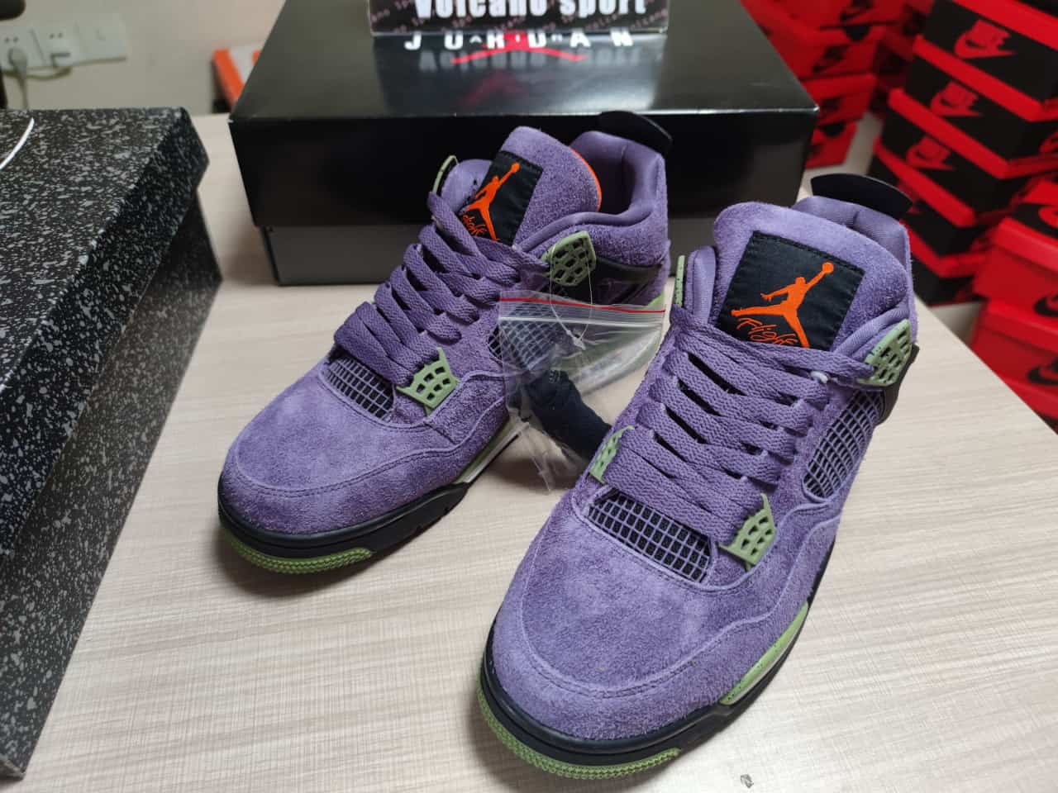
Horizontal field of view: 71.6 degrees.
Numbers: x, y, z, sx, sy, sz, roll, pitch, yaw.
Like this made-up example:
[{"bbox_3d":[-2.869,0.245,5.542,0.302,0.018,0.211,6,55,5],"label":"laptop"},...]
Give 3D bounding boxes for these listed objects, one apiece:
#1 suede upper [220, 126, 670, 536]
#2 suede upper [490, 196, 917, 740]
[{"bbox_3d":[-0.032,-0.049,0.395,0.113,0.149,0.295,31,52,27],"label":"suede upper"},{"bbox_3d":[0.096,0.017,0.333,0.115,0.155,0.295,23,49,22],"label":"suede upper"}]

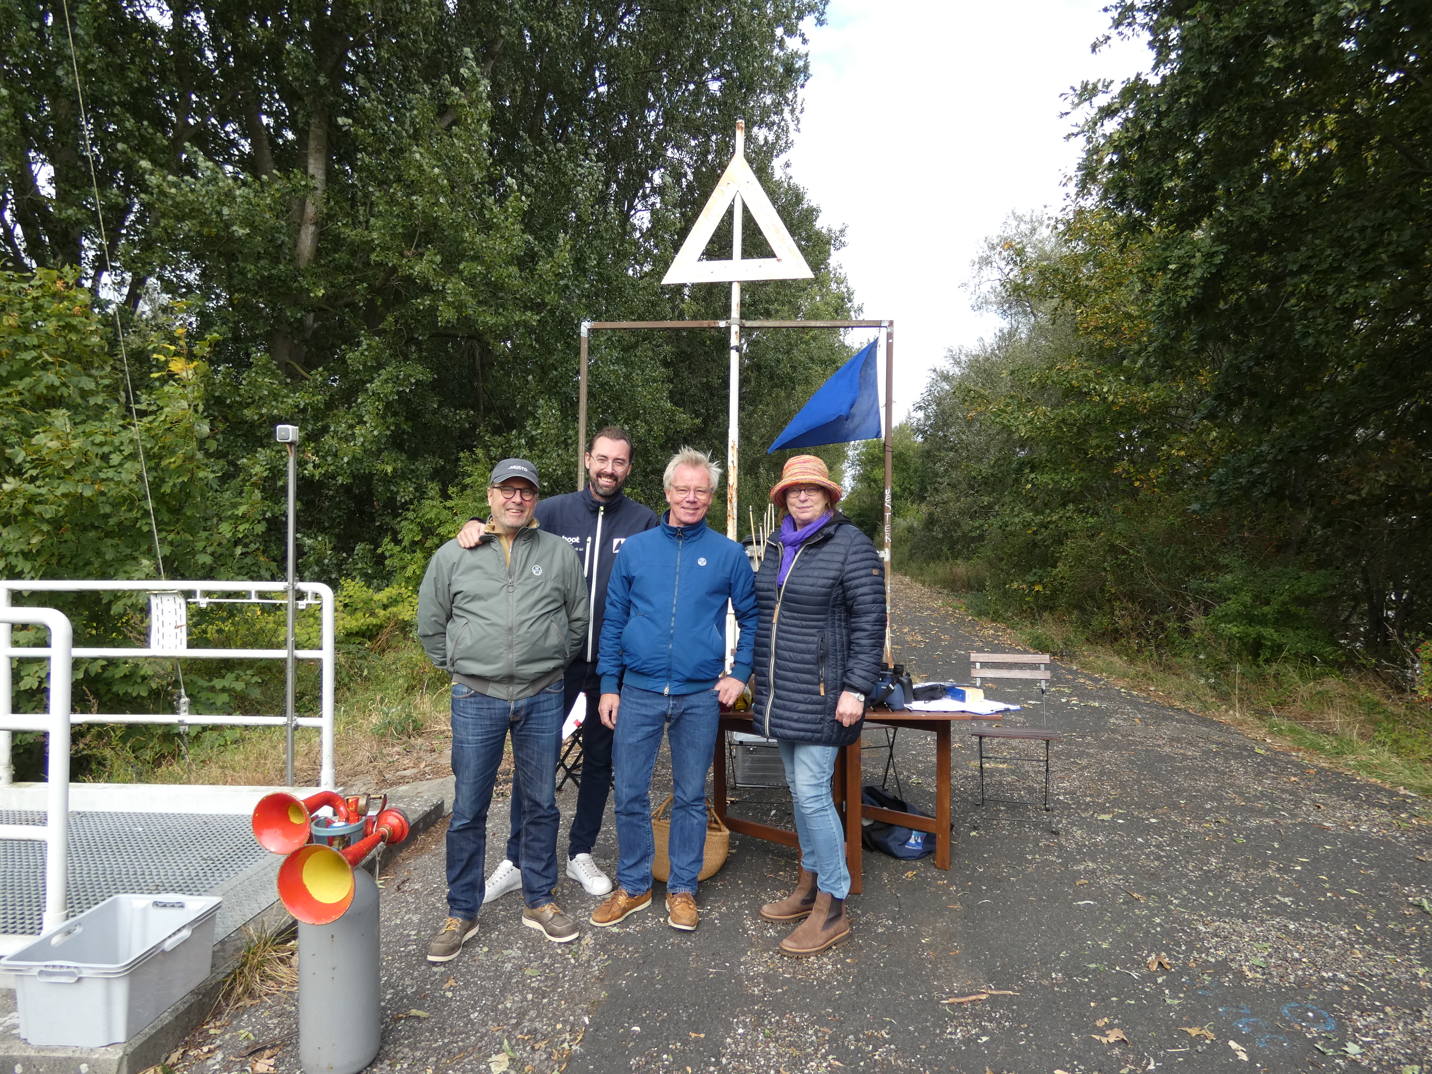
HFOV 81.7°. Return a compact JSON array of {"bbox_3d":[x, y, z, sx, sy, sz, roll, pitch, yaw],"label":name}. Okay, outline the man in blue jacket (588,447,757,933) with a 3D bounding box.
[{"bbox_3d":[-0.154,0.558,3.208,0.610,1.760,0.400,0,-1,5],"label":"man in blue jacket"}]

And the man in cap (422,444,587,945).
[{"bbox_3d":[-0.764,0.577,3.028,0.620,1.710,0.420,1,-1,-13],"label":"man in cap"}]

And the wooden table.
[{"bbox_3d":[0.492,1.086,3.643,1.330,0.720,0.640,0,-1,0],"label":"wooden table"}]

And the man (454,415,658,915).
[{"bbox_3d":[-0.593,0.496,3.378,0.740,1.880,0.520,0,-1,-7],"label":"man"}]

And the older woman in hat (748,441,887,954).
[{"bbox_3d":[0.366,0.580,3.048,0.490,1.720,0.400,0,-1,43],"label":"older woman in hat"}]

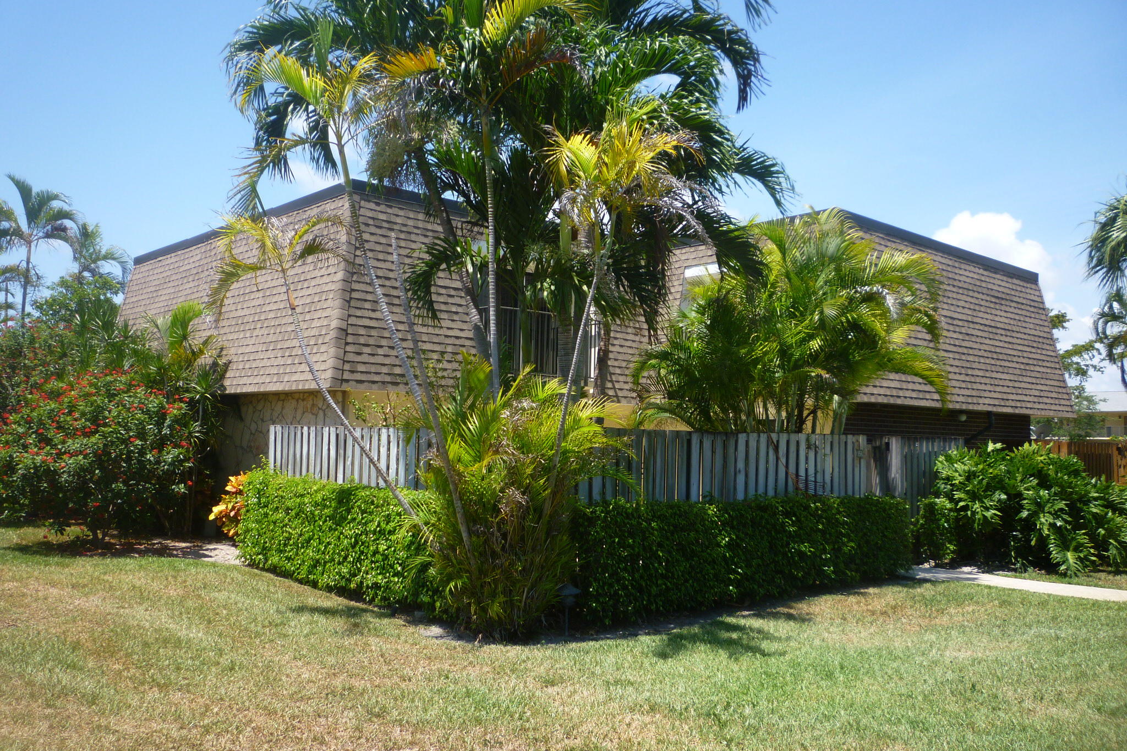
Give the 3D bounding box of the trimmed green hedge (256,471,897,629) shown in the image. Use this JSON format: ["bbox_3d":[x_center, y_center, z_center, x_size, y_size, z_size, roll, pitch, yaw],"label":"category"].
[{"bbox_3d":[0.250,1.969,11.977,6.750,1.000,5.290,5,-5,-42],"label":"trimmed green hedge"}]

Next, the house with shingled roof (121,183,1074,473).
[{"bbox_3d":[0.880,0.256,20.124,15.510,5.480,13.090,5,-5,-42],"label":"house with shingled roof"}]

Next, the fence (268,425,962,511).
[{"bbox_3d":[1.266,1.774,14.456,9.550,1.750,5.600,5,-5,-42],"label":"fence"}]

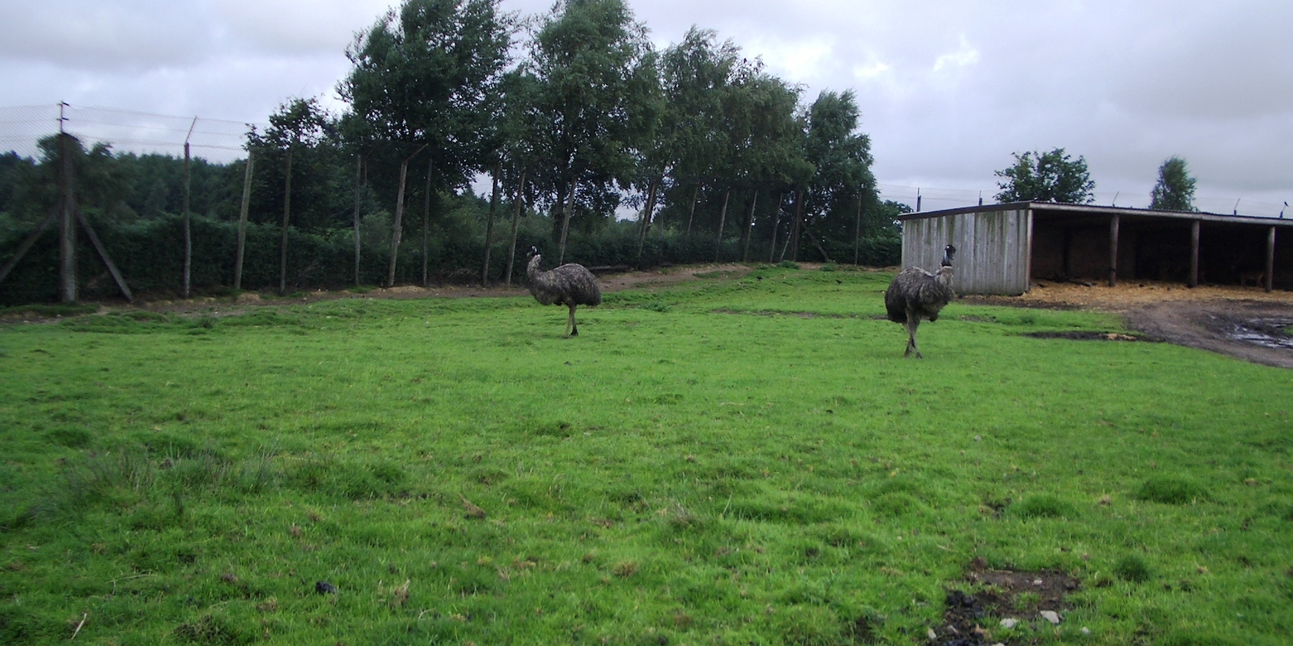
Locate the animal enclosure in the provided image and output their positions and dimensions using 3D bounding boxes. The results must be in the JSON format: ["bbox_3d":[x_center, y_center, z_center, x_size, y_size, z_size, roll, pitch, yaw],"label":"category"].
[{"bbox_3d":[14.800,-2.356,41.852,12.688,2.551,5.260,-1,5,-31],"label":"animal enclosure"}]

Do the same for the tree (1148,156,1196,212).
[{"bbox_3d":[36.122,-7.812,90.263,3.500,7.415,3.500,1,4,0],"label":"tree"}]

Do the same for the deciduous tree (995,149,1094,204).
[{"bbox_3d":[19.740,-5.736,65.194,5.100,5.869,5.000,0,4,0],"label":"deciduous tree"}]

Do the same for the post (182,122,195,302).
[{"bbox_3d":[-10.489,-2.643,30.000,0.320,4.149,0.150,3,5,37],"label":"post"}]

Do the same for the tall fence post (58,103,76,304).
[{"bbox_3d":[-11.009,-2.077,24.877,0.270,3.449,0.270,-1,4,-24],"label":"tall fence post"}]

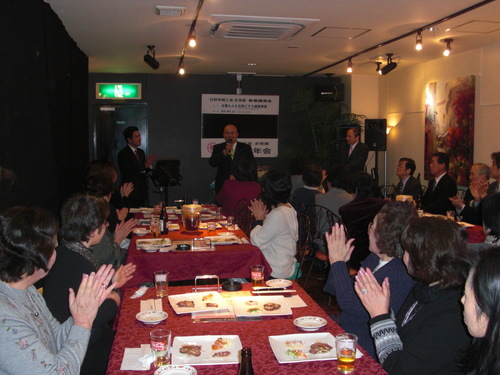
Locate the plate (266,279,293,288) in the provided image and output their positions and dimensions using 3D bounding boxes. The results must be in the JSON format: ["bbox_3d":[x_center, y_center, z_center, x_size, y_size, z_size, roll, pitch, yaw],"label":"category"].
[{"bbox_3d":[0.169,0.551,2.971,0.150,0.028,0.150,0,6,0],"label":"plate"}]

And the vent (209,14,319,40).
[{"bbox_3d":[0.063,-1.514,4.980,0.950,0.050,0.950,-1,5,-10],"label":"vent"}]

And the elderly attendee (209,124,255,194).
[{"bbox_3d":[-0.227,0.078,6.388,0.550,1.693,0.400,0,6,-5],"label":"elderly attendee"}]

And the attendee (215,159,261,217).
[{"bbox_3d":[-0.162,0.351,5.541,0.460,1.327,0.600,-5,8,-44],"label":"attendee"}]

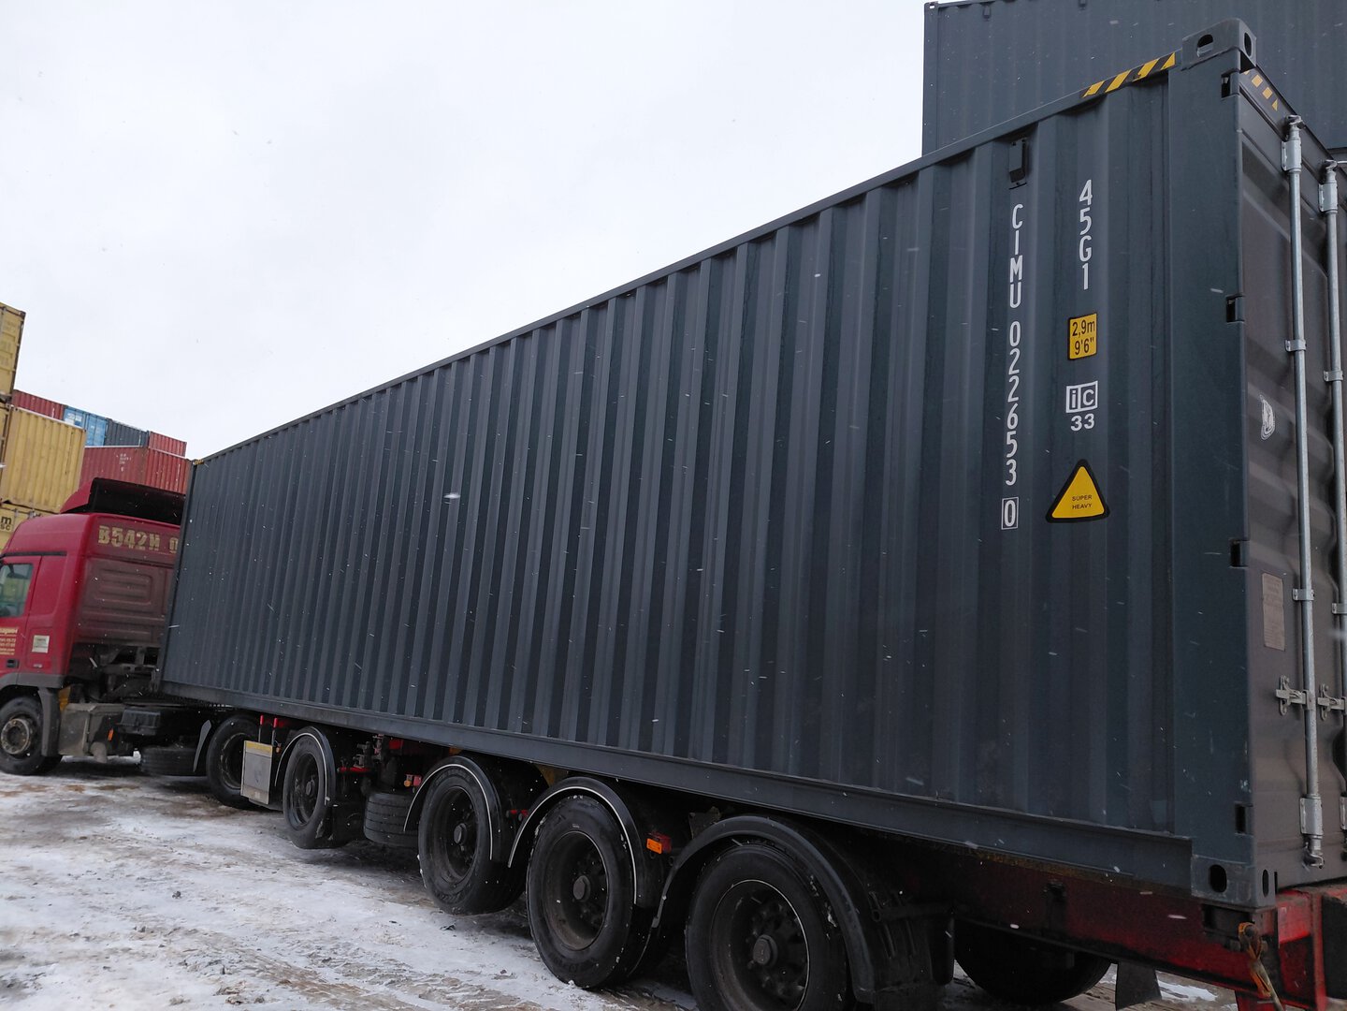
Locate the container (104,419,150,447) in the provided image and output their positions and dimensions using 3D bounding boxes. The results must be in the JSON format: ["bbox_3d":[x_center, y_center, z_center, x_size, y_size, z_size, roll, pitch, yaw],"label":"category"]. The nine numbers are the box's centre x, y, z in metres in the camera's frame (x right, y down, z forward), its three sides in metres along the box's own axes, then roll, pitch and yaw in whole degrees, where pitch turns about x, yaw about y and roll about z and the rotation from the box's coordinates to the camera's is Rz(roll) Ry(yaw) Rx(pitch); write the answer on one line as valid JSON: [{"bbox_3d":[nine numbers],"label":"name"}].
[{"bbox_3d":[-33.908,-2.910,51.863,12.190,2.700,2.440,1,-11,20],"label":"container"}]

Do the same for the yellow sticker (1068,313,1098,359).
[{"bbox_3d":[1.513,-0.630,3.608,0.006,0.165,0.110,14,-14,-39],"label":"yellow sticker"}]

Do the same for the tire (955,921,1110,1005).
[{"bbox_3d":[2.050,2.340,5.620,0.360,0.960,0.960,14,-14,-39],"label":"tire"}]

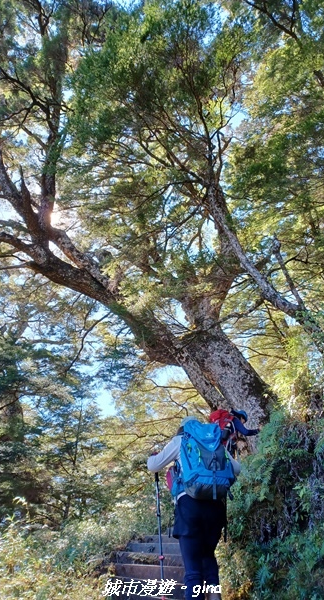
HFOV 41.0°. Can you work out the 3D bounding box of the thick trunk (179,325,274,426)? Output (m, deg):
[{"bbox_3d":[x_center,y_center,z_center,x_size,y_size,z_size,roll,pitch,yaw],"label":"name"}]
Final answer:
[{"bbox_3d":[0.953,1.163,6.500,0.850,1.750,0.780,-37,-7,0],"label":"thick trunk"}]

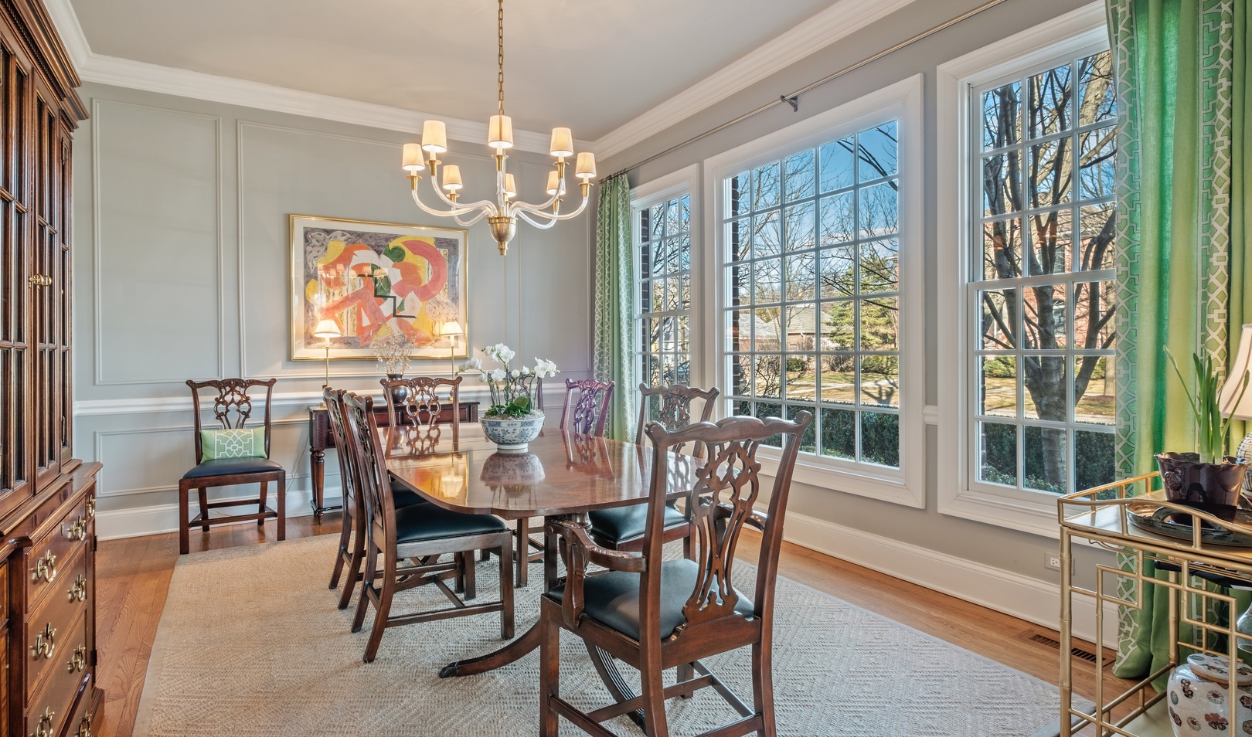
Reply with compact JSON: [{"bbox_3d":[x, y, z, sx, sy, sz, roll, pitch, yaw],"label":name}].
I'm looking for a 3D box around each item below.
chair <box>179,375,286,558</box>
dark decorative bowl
[{"bbox_3d":[-2.594,0.592,3.914,0.549,1.040,0.594,-1,1,-34],"label":"chair"},{"bbox_3d":[1.236,0.252,1.267,0.158,0.124,0.168,0,1,0],"label":"dark decorative bowl"}]

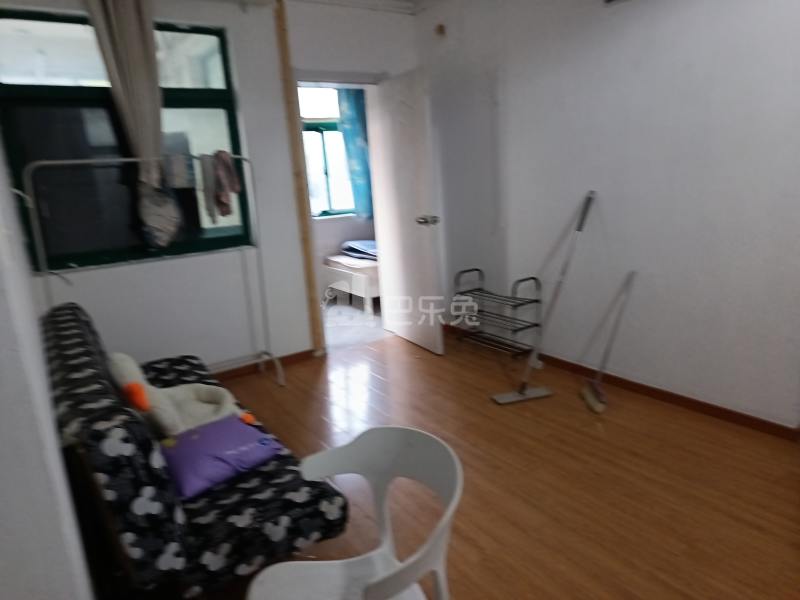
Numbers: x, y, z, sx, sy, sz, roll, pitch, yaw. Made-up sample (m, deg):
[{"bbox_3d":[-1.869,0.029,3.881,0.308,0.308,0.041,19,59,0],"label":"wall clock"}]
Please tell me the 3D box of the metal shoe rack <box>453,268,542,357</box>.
[{"bbox_3d":[0.666,0.113,3.861,0.230,0.573,0.615,-11,14,-30],"label":"metal shoe rack"}]

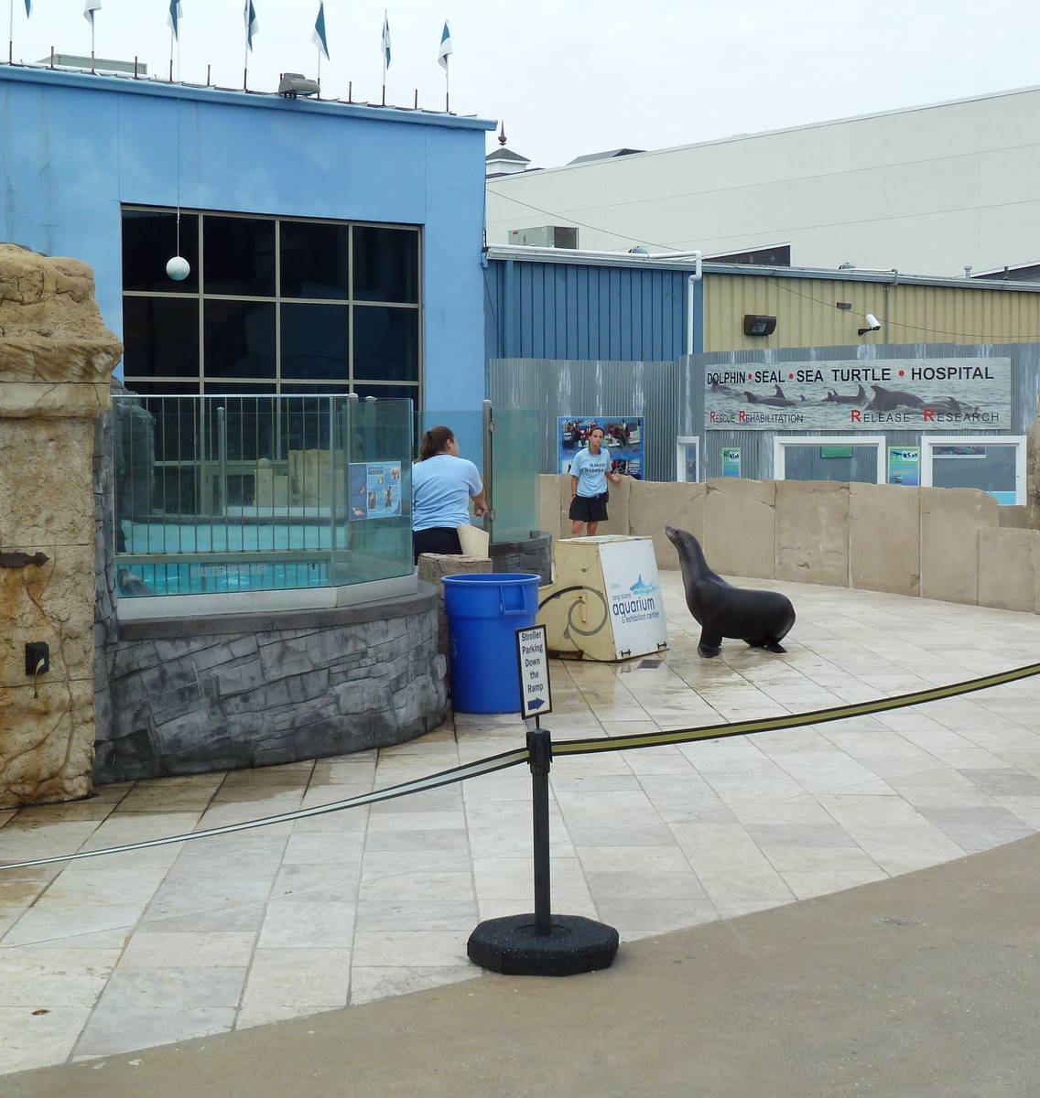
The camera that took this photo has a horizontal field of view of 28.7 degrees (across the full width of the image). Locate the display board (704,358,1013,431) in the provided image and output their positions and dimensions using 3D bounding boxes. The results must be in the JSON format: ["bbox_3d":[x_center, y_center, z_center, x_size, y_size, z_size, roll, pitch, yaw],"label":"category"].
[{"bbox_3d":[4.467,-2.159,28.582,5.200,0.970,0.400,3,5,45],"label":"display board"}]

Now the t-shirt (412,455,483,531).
[{"bbox_3d":[-0.612,-0.445,16.103,0.520,0.610,0.360,2,4,30],"label":"t-shirt"}]

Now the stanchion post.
[{"bbox_3d":[0.070,0.903,6.505,0.080,0.663,0.080,-1,3,0],"label":"stanchion post"}]

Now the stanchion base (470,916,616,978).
[{"bbox_3d":[0.072,1.266,6.527,0.485,0.080,0.485,0,3,0],"label":"stanchion base"}]

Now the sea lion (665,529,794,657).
[{"bbox_3d":[1.558,0.307,15.073,0.950,0.960,0.500,0,3,0],"label":"sea lion"}]

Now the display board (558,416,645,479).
[{"bbox_3d":[1.408,-1.571,35.080,1.970,1.400,0.040,-3,4,-38],"label":"display board"}]

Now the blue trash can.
[{"bbox_3d":[-0.168,0.567,12.170,0.590,0.790,0.590,0,3,0],"label":"blue trash can"}]

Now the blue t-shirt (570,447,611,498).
[{"bbox_3d":[0.821,-0.884,23.490,0.460,0.590,0.270,0,4,-7],"label":"blue t-shirt"}]

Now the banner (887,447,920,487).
[{"bbox_3d":[5.228,-1.048,27.637,0.456,0.660,0.030,2,4,35],"label":"banner"}]

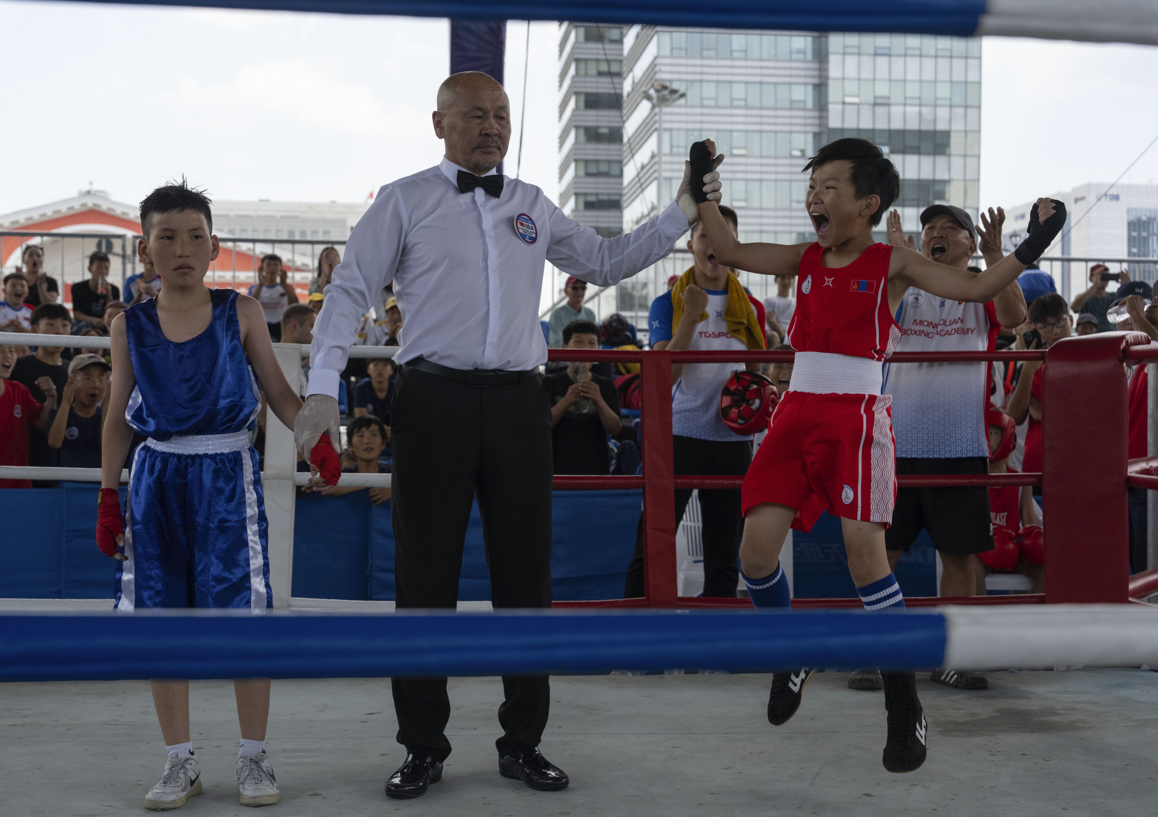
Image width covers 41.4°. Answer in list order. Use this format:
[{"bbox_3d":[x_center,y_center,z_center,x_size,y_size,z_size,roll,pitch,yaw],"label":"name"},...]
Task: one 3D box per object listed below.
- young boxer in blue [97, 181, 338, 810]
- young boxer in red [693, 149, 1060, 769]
[{"bbox_3d":[-0.826,0.187,3.500,0.550,1.400,0.310,0,0,-7],"label":"young boxer in blue"},{"bbox_3d":[0.695,0.108,3.570,0.920,1.480,0.520,0,0,33],"label":"young boxer in red"}]

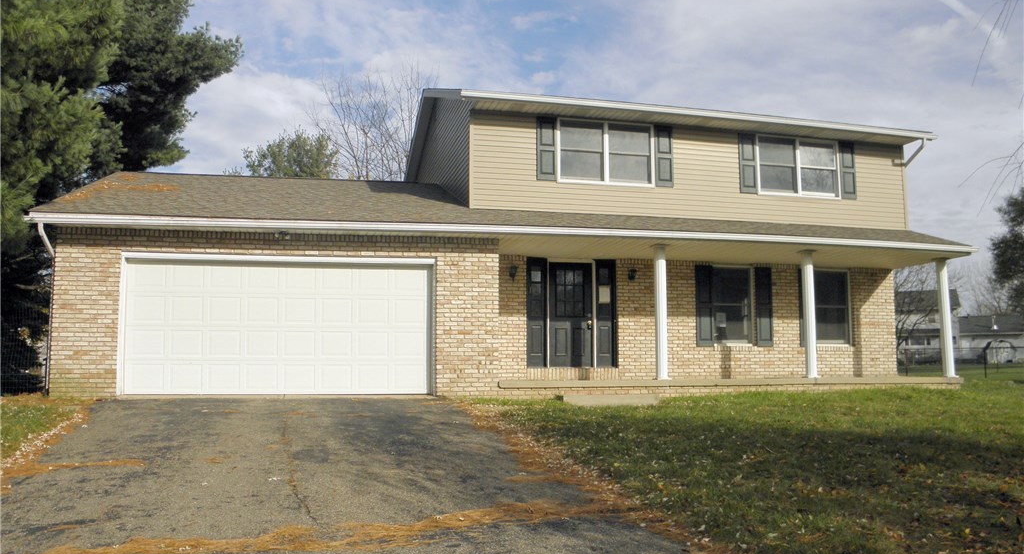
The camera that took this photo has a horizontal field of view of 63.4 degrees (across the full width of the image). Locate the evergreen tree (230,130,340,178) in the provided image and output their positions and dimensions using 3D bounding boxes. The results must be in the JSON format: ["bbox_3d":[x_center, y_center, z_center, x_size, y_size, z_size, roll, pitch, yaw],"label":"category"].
[{"bbox_3d":[-9.050,-1.002,33.841,6.200,10.410,6.200,1,-7,-15],"label":"evergreen tree"}]

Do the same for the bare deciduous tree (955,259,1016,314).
[{"bbox_3d":[51.192,3.863,90.122,8.200,11.860,8.200,-4,-8,29],"label":"bare deciduous tree"}]

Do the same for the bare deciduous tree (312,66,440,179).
[{"bbox_3d":[-5.604,-2.467,34.008,6.200,13.330,6.200,1,-7,-9],"label":"bare deciduous tree"}]

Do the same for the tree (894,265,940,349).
[{"bbox_3d":[14.236,0.917,30.588,4.600,5.640,4.600,-3,-7,25],"label":"tree"}]

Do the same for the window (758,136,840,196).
[{"bbox_3d":[6.382,-2.410,18.437,2.060,1.350,0.120,1,-7,-14],"label":"window"}]

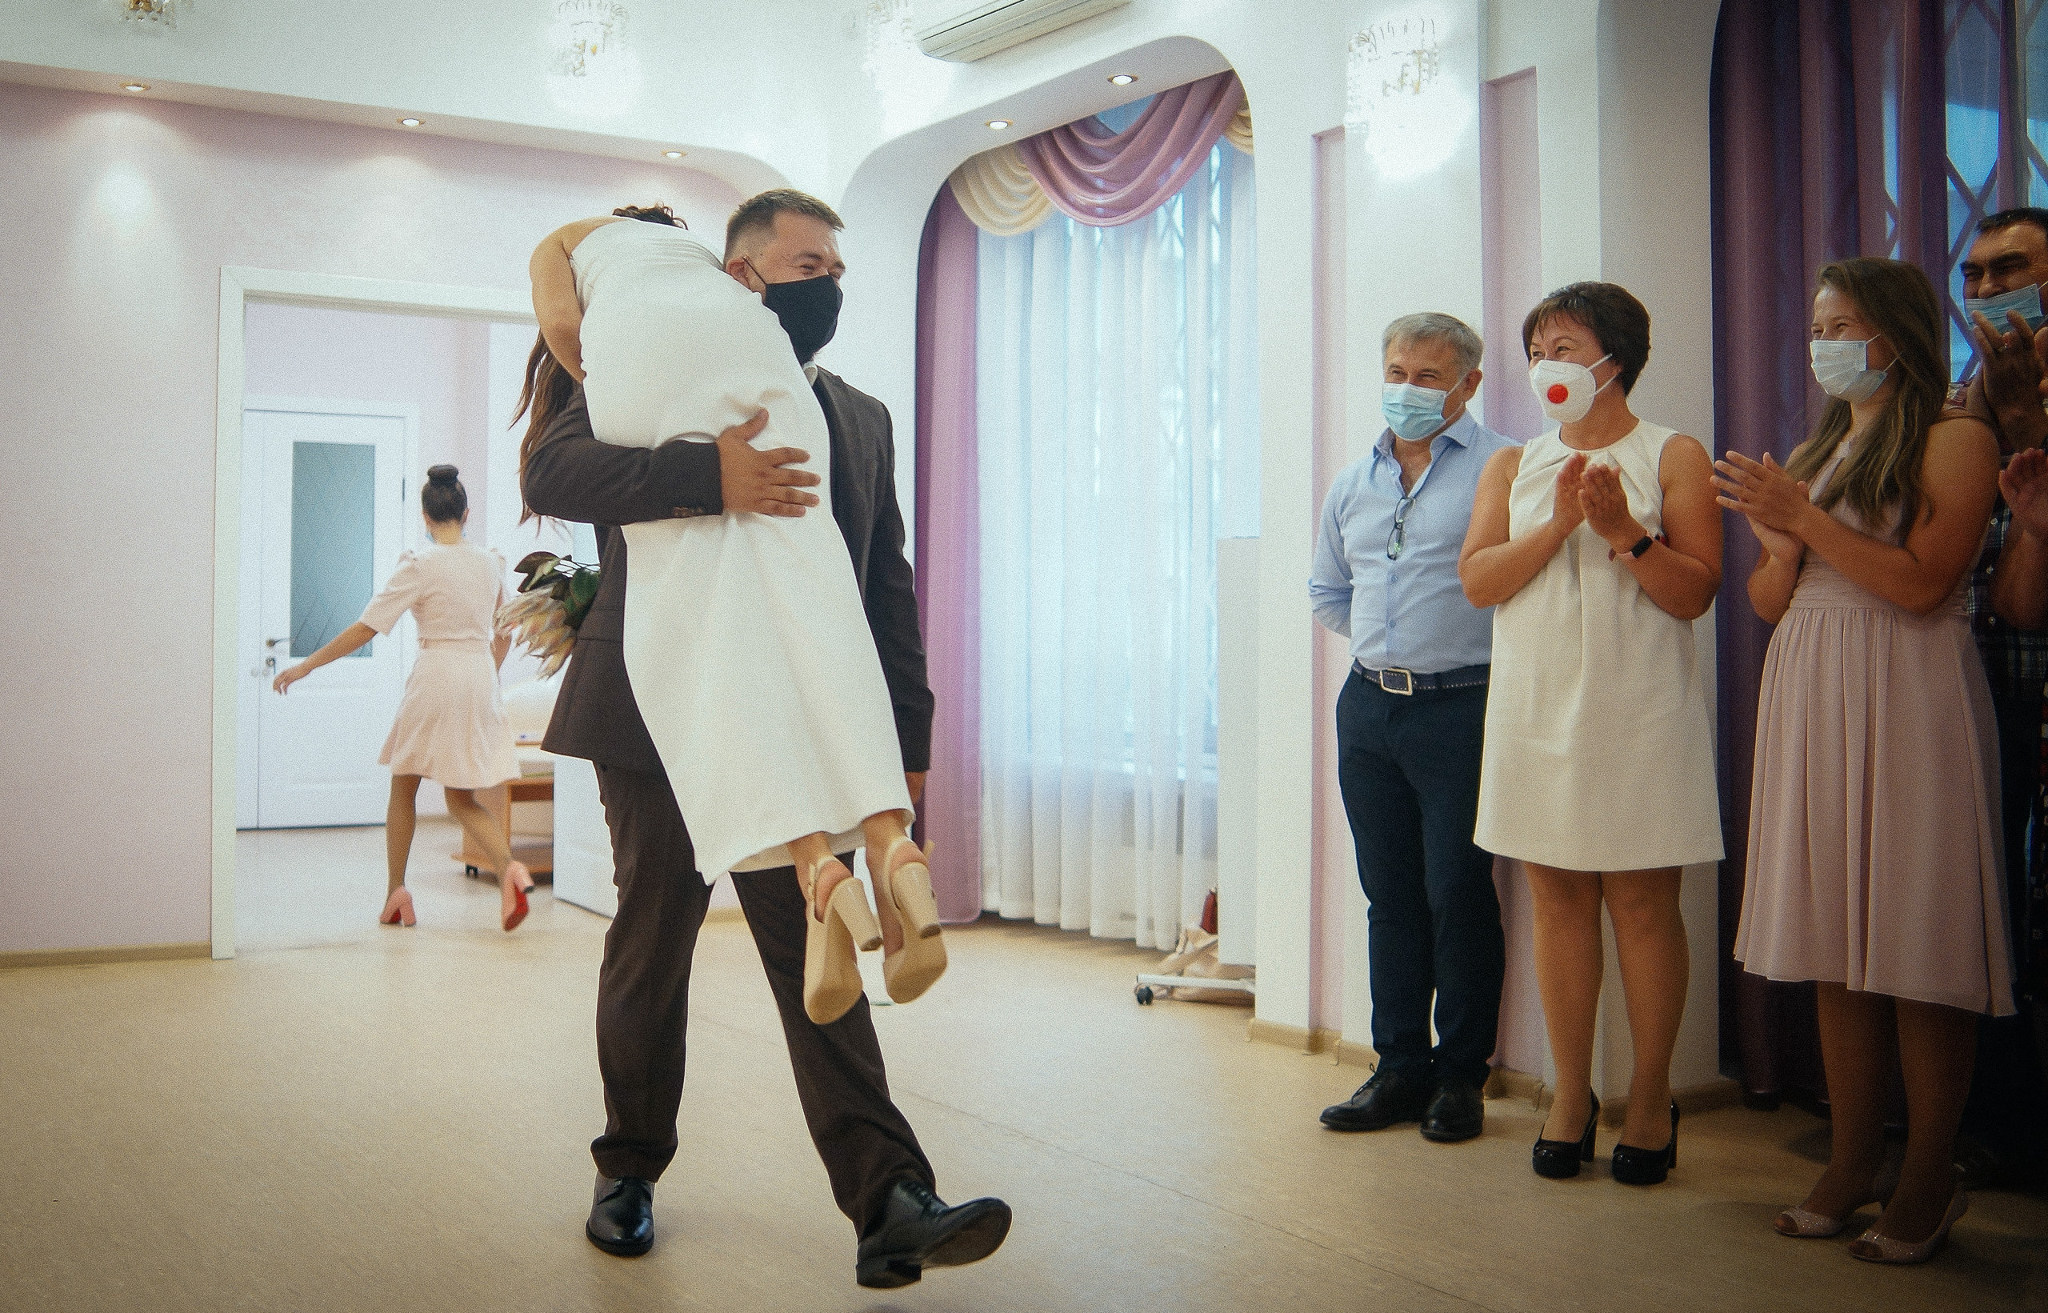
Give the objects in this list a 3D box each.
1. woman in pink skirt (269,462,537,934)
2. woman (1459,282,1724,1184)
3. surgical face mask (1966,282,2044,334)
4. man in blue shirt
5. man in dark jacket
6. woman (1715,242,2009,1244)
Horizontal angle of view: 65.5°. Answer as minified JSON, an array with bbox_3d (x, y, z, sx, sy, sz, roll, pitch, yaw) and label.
[{"bbox_3d":[-2.336,0.146,6.000,0.920,1.720,0.550,0,0,-19],"label":"woman in pink skirt"},{"bbox_3d":[1.107,0.135,3.110,0.500,1.745,0.420,0,0,31],"label":"woman"},{"bbox_3d":[1.849,-0.652,3.000,0.085,0.105,0.140,-14,7,-31],"label":"surgical face mask"},{"bbox_3d":[0.847,0.133,3.420,0.500,1.750,0.380,0,0,37],"label":"man in blue shirt"},{"bbox_3d":[-0.434,0.102,2.640,0.660,1.790,0.780,0,0,-32],"label":"man in dark jacket"},{"bbox_3d":[1.454,0.152,2.770,0.470,1.710,0.450,0,0,-34],"label":"woman"}]

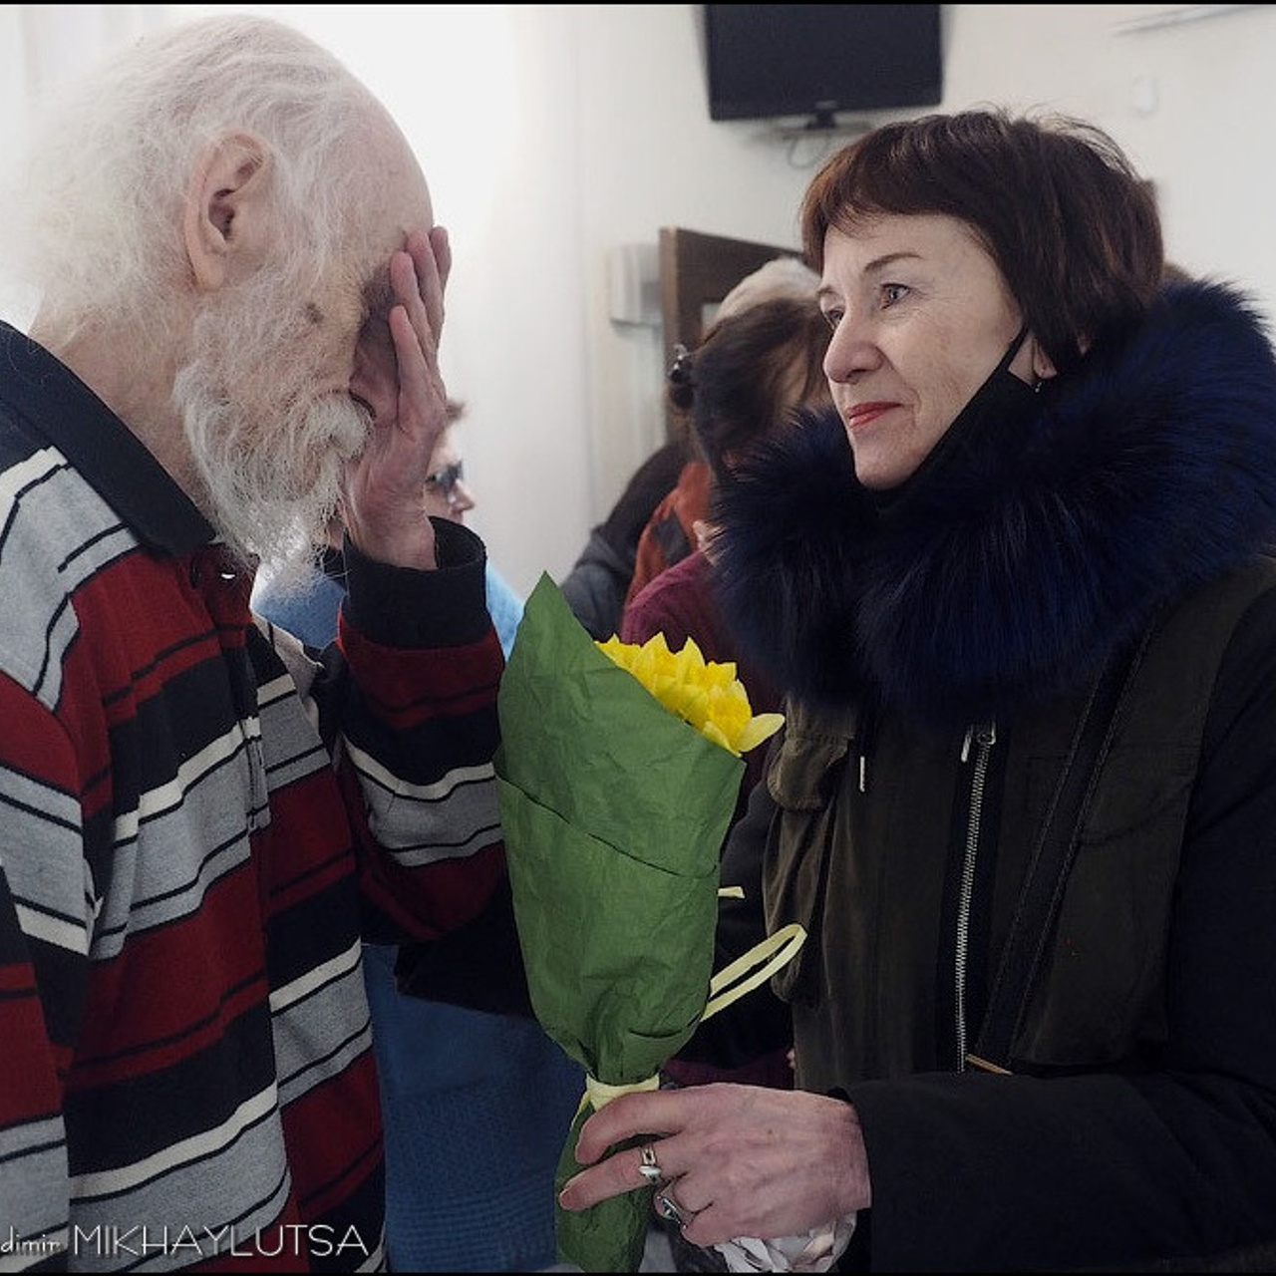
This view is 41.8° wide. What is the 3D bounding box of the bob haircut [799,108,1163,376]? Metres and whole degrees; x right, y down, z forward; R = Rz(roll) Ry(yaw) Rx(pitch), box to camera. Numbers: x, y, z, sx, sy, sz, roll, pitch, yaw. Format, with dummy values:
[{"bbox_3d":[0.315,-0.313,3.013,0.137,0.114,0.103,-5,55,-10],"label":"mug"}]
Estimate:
[{"bbox_3d":[0.222,-0.246,1.075,0.235,0.195,0.200,-4,1,-33],"label":"bob haircut"}]

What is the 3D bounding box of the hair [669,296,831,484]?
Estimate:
[{"bbox_3d":[0.146,-0.252,1.720,0.230,0.205,0.180,3,2,-12],"label":"hair"}]

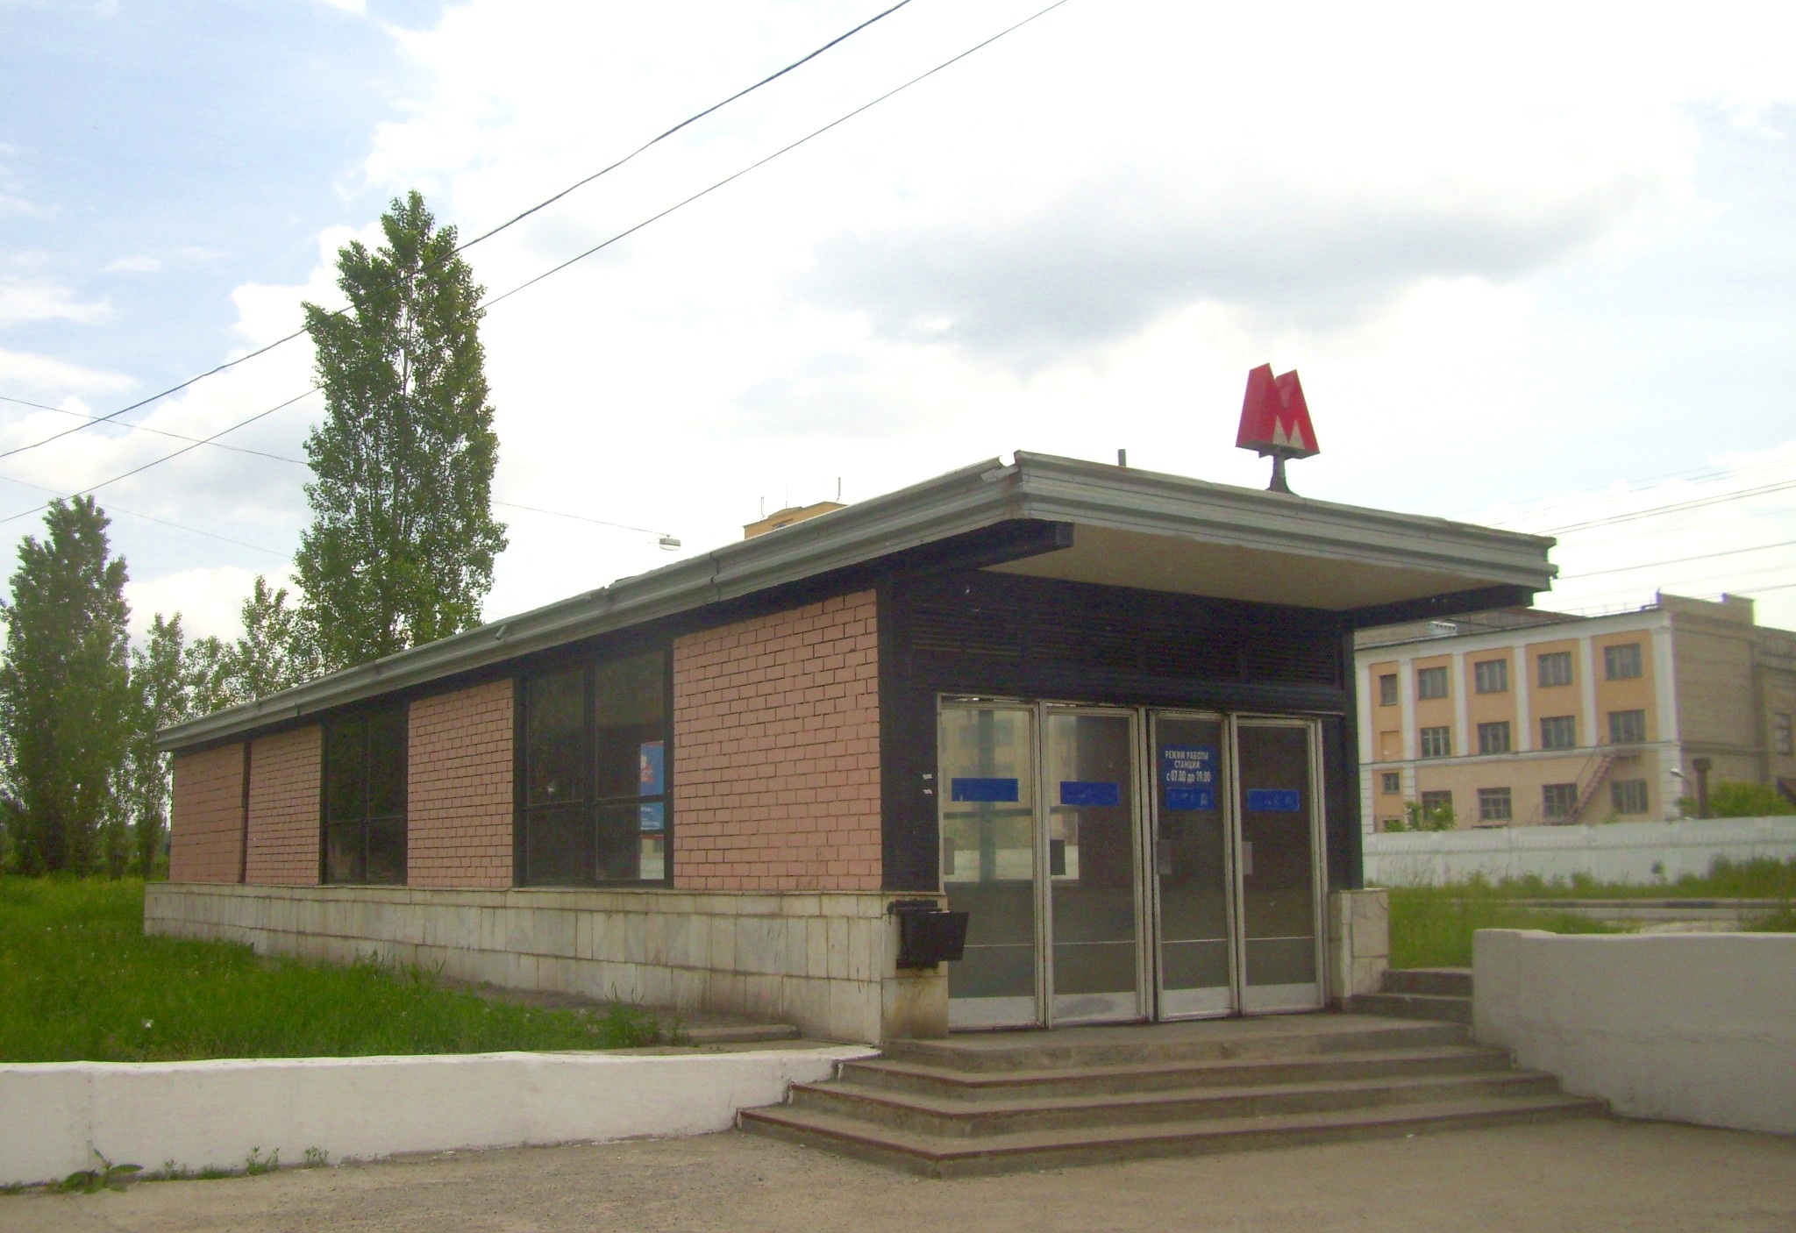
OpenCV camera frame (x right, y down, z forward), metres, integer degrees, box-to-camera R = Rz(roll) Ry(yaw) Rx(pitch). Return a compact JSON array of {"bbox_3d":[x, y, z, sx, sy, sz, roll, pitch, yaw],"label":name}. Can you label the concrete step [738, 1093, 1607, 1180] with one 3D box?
[{"bbox_3d":[1.780,3.164,11.303,5.020,0.125,2.500,5,-10,-34],"label":"concrete step"}]

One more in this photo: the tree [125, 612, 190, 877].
[{"bbox_3d":[-25.060,4.399,59.334,2.400,9.229,2.400,5,-10,-34],"label":"tree"}]

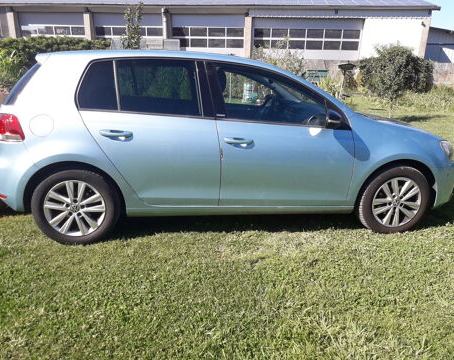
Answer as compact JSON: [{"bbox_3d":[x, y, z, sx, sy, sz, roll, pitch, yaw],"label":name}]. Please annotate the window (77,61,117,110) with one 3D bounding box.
[{"bbox_3d":[-0.933,-0.687,2.699,0.290,0.360,0.035,-1,-3,-7],"label":"window"}]

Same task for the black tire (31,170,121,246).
[{"bbox_3d":[-1.155,0.190,2.905,0.630,0.630,0.205,-1,16,-7],"label":"black tire"}]

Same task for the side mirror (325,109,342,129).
[{"bbox_3d":[0.796,-0.456,2.791,0.105,0.145,0.200,-1,16,-7],"label":"side mirror"}]

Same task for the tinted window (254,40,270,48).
[{"bbox_3d":[2.055,-8.071,22.300,0.970,0.470,0.050,2,16,3],"label":"tinted window"}]

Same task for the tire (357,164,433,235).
[{"bbox_3d":[1.401,0.160,3.206,0.630,0.630,0.205,-2,17,-10],"label":"tire"}]

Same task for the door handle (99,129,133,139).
[{"bbox_3d":[-0.787,-0.331,2.665,0.230,0.060,0.050,-1,16,-7],"label":"door handle"}]

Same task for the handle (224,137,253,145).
[{"bbox_3d":[0.086,-0.293,2.787,0.225,0.060,0.050,-1,16,-7],"label":"handle"}]

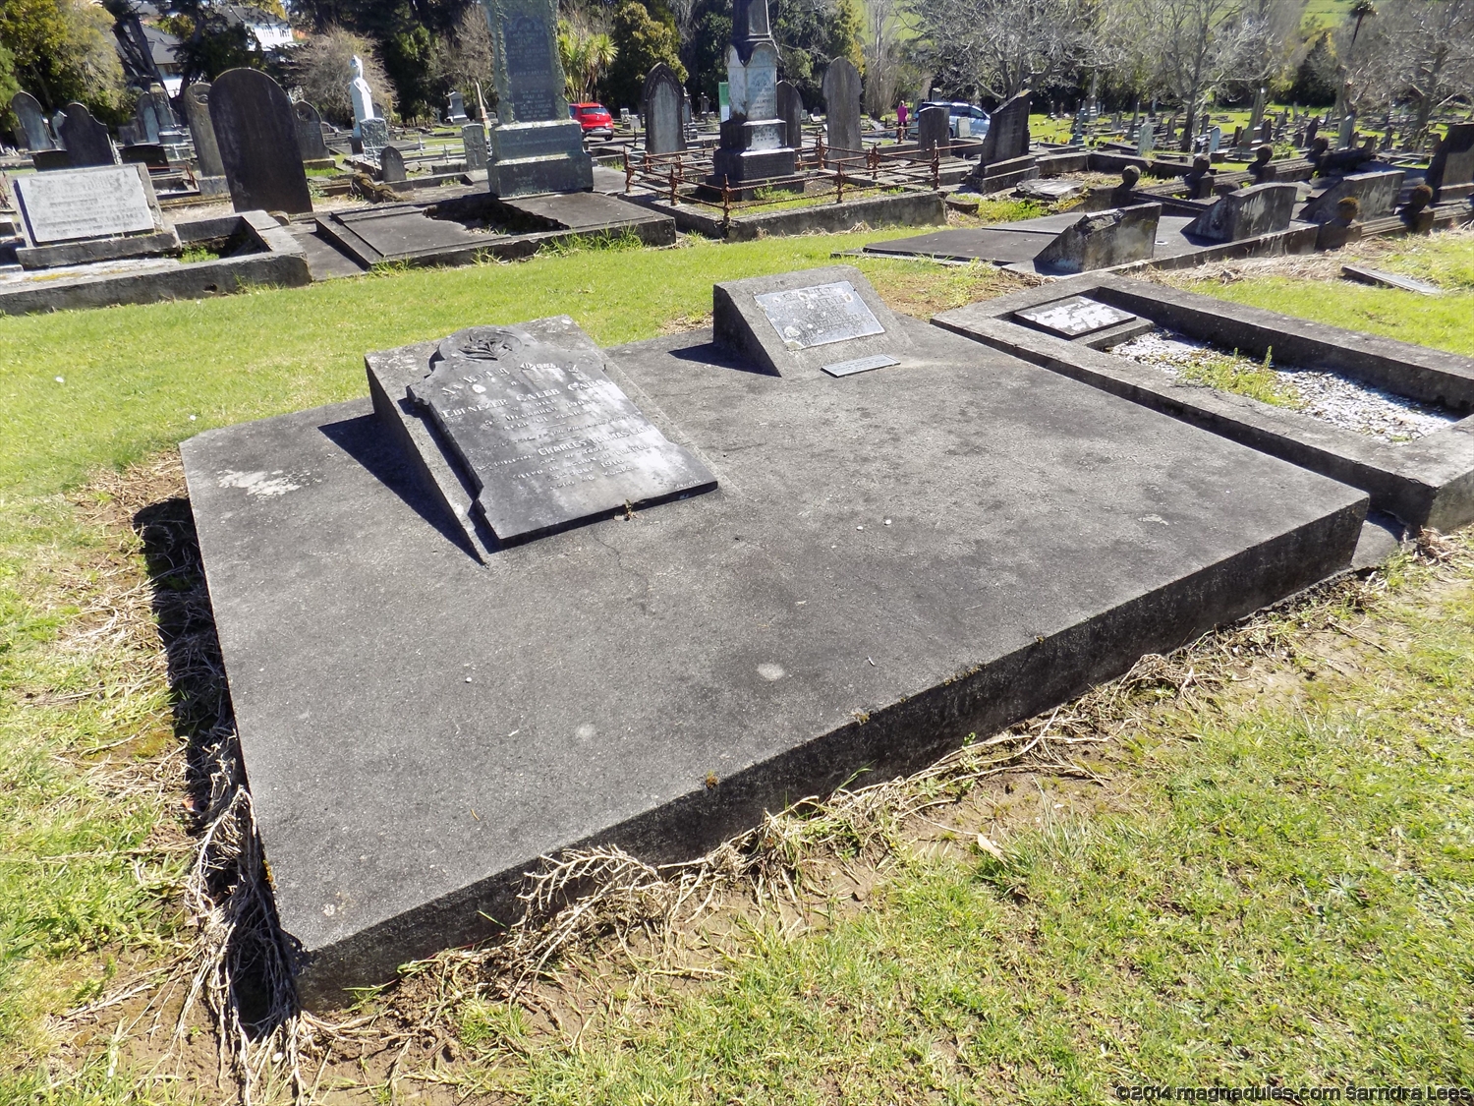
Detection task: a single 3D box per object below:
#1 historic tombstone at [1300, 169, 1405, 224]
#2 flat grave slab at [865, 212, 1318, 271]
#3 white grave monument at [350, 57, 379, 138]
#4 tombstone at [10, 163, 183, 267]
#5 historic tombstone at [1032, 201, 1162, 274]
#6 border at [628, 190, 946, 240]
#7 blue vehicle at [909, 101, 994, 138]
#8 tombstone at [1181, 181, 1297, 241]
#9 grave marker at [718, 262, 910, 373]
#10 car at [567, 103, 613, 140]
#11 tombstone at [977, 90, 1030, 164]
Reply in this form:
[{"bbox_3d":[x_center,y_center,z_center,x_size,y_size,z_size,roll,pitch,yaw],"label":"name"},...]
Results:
[{"bbox_3d":[4.599,-2.723,7.412,0.620,0.380,0.450,-17,32,-25],"label":"historic tombstone"},{"bbox_3d":[2.514,-2.257,7.033,2.650,0.120,1.650,-17,32,-25],"label":"flat grave slab"},{"bbox_3d":[-9.699,-11.888,25.500,0.520,1.850,0.450,-11,29,-17],"label":"white grave monument"},{"bbox_3d":[-4.407,-2.304,6.675,0.930,0.510,0.500,-16,31,-26],"label":"tombstone"},{"bbox_3d":[2.265,-2.006,6.133,0.640,0.330,0.400,-17,32,-25],"label":"historic tombstone"},{"bbox_3d":[0.378,-3.066,8.638,2.200,0.180,1.900,-17,32,-25],"label":"border"},{"bbox_3d":[10.859,-20.751,47.000,4.600,1.520,1.780,-16,31,-26],"label":"blue vehicle"},{"bbox_3d":[3.472,-2.396,6.794,0.600,0.300,0.420,-17,32,-25],"label":"tombstone"},{"bbox_3d":[0.303,-0.985,4.067,0.640,0.250,0.520,-18,34,-25],"label":"grave marker"},{"bbox_3d":[-7.381,-19.815,45.000,1.720,1.520,4.200,-19,32,-30],"label":"car"},{"bbox_3d":[2.539,-4.105,9.458,0.540,0.600,0.150,-21,33,-32],"label":"tombstone"}]

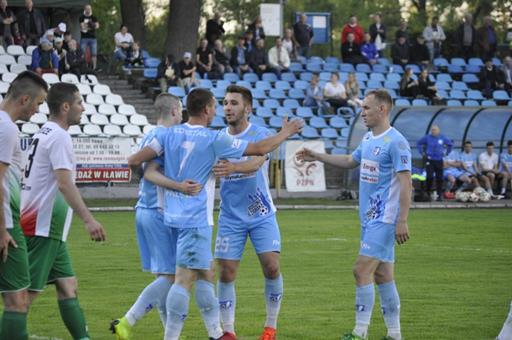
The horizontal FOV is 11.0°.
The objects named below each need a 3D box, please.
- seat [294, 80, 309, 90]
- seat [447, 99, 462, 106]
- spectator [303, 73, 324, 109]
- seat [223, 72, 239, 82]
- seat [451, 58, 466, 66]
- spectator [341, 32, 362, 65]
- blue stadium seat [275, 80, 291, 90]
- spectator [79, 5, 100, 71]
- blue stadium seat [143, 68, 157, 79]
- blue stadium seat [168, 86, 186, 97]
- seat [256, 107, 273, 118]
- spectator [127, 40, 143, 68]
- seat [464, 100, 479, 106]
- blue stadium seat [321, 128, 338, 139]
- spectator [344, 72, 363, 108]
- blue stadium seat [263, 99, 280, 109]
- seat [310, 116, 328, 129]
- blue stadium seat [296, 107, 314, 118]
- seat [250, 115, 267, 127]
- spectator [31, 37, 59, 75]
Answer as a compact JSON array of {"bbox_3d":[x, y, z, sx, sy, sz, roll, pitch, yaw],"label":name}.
[{"bbox_3d":[1.175,-2.144,68.600,0.430,0.310,0.400,0,1,-15],"label":"seat"},{"bbox_3d":[5.184,-1.691,69.270,0.430,0.270,0.400,0,1,-20],"label":"seat"},{"bbox_3d":[1.501,-1.879,67.000,0.520,1.200,0.750,0,1,-28],"label":"spectator"},{"bbox_3d":[-0.626,-2.366,68.690,0.430,0.310,0.410,0,1,-21],"label":"seat"},{"bbox_3d":[5.459,-2.852,71.600,0.430,0.310,0.400,0,1,-15],"label":"seat"},{"bbox_3d":[2.629,-3.083,72.351,0.550,1.270,0.750,0,1,-20],"label":"spectator"},{"bbox_3d":[0.707,-2.110,68.275,0.420,0.330,0.410,0,1,-13],"label":"blue stadium seat"},{"bbox_3d":[-4.442,-3.524,70.652,0.530,1.740,0.360,0,1,-12],"label":"spectator"},{"bbox_3d":[-2.738,-2.512,69.136,0.400,0.290,0.380,0,1,-18],"label":"blue stadium seat"},{"bbox_3d":[-1.967,-1.941,66.540,0.430,0.310,0.410,0,1,-21],"label":"blue stadium seat"},{"bbox_3d":[0.227,-1.447,66.955,0.420,0.290,0.400,0,1,-18],"label":"seat"},{"bbox_3d":[-3.148,-2.992,69.100,0.430,0.780,0.520,0,1,-15],"label":"spectator"},{"bbox_3d":[5.590,-1.662,68.740,0.430,0.310,0.410,0,1,-21],"label":"seat"},{"bbox_3d":[1.808,-0.892,64.880,0.430,0.310,0.410,0,1,-21],"label":"blue stadium seat"},{"bbox_3d":[2.445,-1.888,67.300,0.500,1.180,0.720,0,1,-28],"label":"spectator"},{"bbox_3d":[0.402,-1.630,66.710,0.430,0.310,0.410,0,1,-21],"label":"blue stadium seat"},{"bbox_3d":[1.544,-1.144,65.619,0.420,0.330,0.410,0,1,-13],"label":"seat"},{"bbox_3d":[1.239,-1.432,66.500,0.430,0.310,0.400,0,1,-15],"label":"blue stadium seat"},{"bbox_3d":[0.049,-1.166,65.218,0.420,0.330,0.410,0,1,-13],"label":"seat"},{"bbox_3d":[-5.422,-2.692,68.097,0.620,1.250,0.780,0,1,-15],"label":"spectator"}]

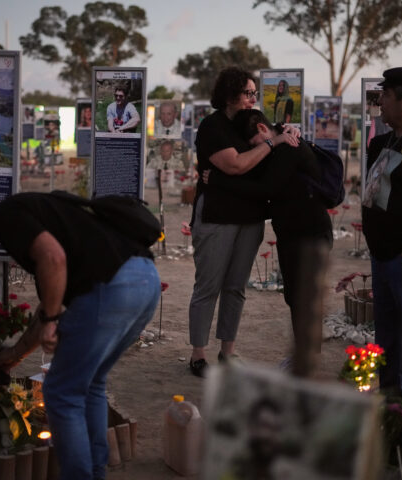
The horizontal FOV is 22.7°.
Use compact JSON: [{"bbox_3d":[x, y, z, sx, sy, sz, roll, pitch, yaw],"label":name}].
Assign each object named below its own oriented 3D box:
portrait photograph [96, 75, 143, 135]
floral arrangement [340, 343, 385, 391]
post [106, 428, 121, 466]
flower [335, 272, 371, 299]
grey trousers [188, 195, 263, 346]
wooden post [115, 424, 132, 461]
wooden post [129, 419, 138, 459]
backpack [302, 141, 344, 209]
[{"bbox_3d":[-0.558,-0.925,6.850,0.340,0.425,0.020,3,8,14],"label":"portrait photograph"},{"bbox_3d":[0.686,0.538,4.250,0.185,0.190,0.170,1,6,0],"label":"floral arrangement"},{"bbox_3d":[-0.345,0.822,3.960,0.060,0.138,0.060,1,6,0],"label":"post"},{"bbox_3d":[1.045,0.315,6.850,0.260,0.220,0.200,1,6,0],"label":"flower"},{"bbox_3d":[0.138,0.162,5.500,0.320,0.830,0.400,4,7,30],"label":"grey trousers"},{"bbox_3d":[-0.310,0.814,4.020,0.060,0.138,0.060,1,6,0],"label":"wooden post"},{"bbox_3d":[-0.276,0.806,4.058,0.050,0.158,0.048,1,6,0],"label":"wooden post"},{"bbox_3d":[0.675,-0.344,5.420,0.170,0.370,0.270,-15,6,11],"label":"backpack"}]

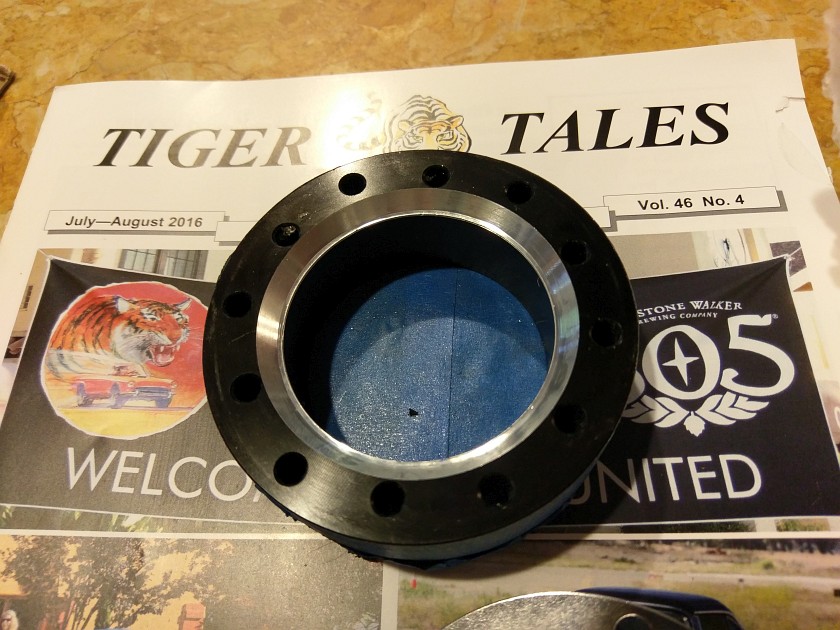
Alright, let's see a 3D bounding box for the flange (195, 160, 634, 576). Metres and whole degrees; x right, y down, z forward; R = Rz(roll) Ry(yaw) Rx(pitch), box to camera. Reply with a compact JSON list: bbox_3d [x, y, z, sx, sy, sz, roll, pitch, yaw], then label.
[{"bbox_3d":[0.000,0.006,0.135,0.085,0.025,0.085,0,63,6],"label":"flange"}]

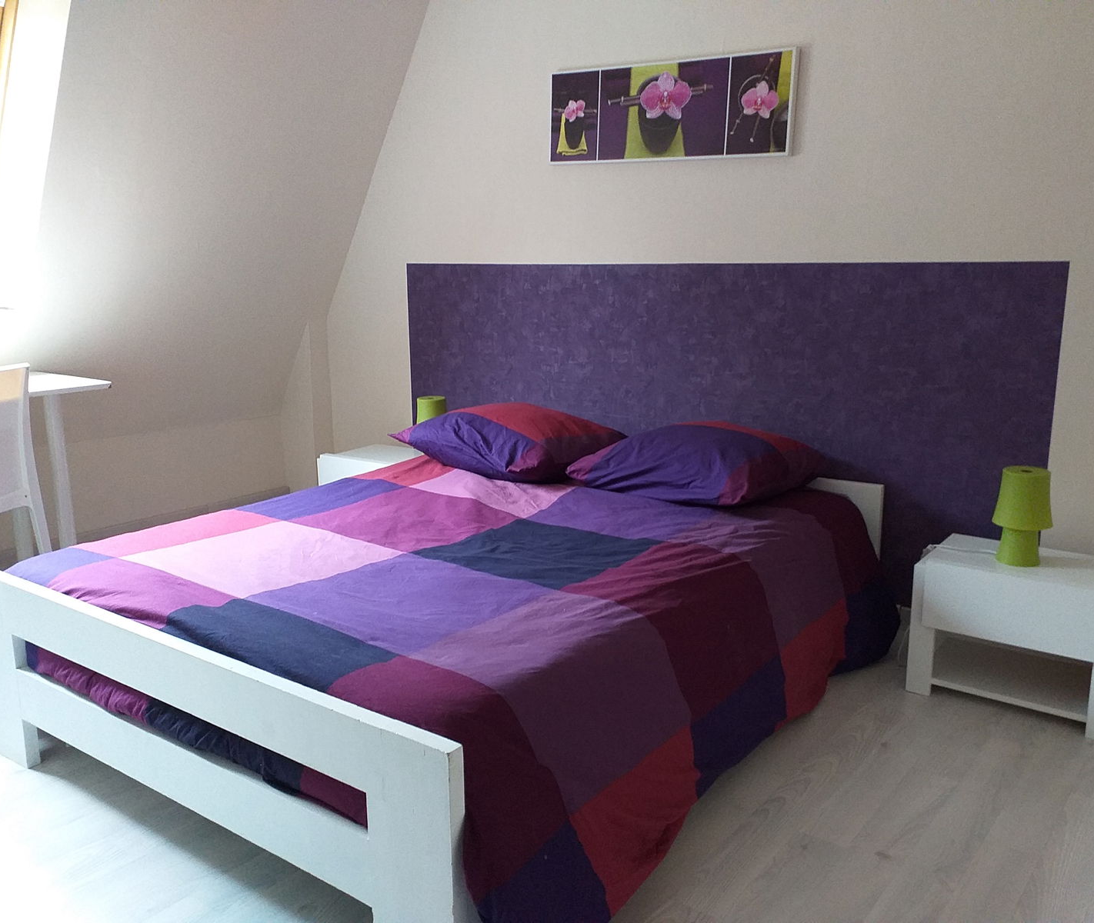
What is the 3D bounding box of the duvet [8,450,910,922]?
[{"bbox_3d":[-0.152,0.351,2.499,1.720,0.460,1.900,8,14,34],"label":"duvet"}]

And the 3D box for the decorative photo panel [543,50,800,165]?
[{"bbox_3d":[0.381,-1.148,3.039,0.890,0.305,0.030,9,15,34],"label":"decorative photo panel"}]

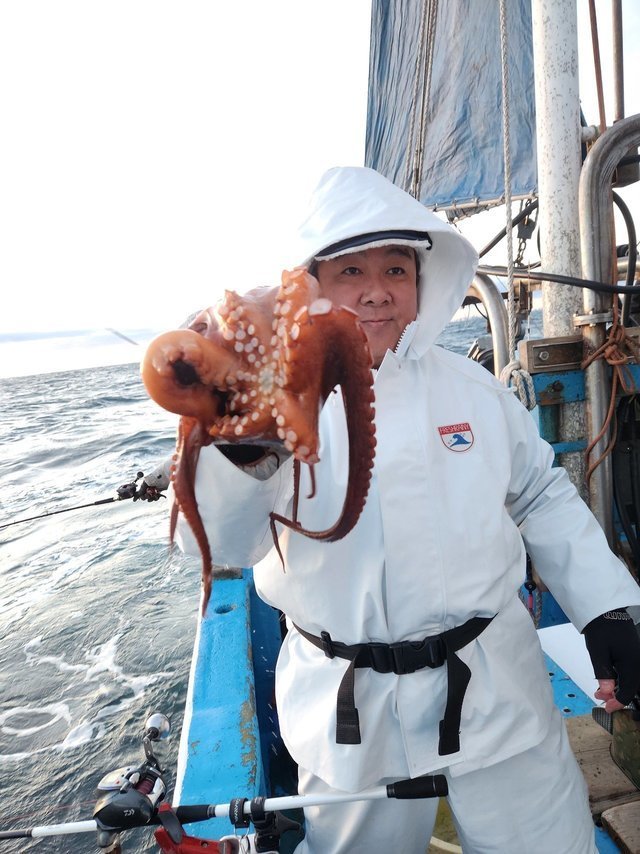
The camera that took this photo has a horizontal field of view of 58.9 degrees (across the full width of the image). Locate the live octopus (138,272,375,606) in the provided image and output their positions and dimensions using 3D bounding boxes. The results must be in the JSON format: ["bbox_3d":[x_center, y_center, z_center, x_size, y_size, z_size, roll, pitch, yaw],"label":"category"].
[{"bbox_3d":[-0.054,0.011,0.560,0.210,0.310,0.160,-7,9,1],"label":"live octopus"}]

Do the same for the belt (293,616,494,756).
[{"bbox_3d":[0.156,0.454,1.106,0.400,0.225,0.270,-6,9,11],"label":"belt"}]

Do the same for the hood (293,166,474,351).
[{"bbox_3d":[0.098,-0.270,0.930,0.275,0.295,0.275,-9,9,-9],"label":"hood"}]

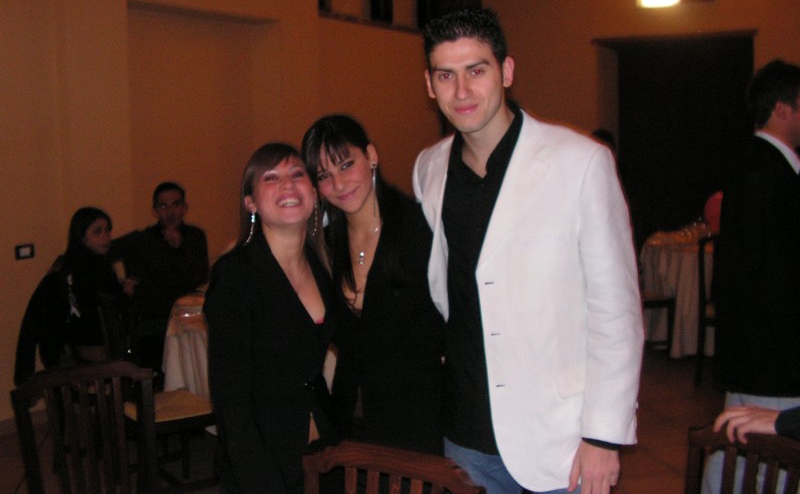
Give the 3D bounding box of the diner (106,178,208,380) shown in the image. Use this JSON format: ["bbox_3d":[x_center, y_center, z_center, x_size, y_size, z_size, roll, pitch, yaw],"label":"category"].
[{"bbox_3d":[-1.268,0.331,4.492,0.560,1.310,0.600,-2,8,-20],"label":"diner"}]

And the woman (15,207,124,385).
[{"bbox_3d":[-1.540,0.418,4.152,0.680,1.220,0.500,3,8,10],"label":"woman"}]

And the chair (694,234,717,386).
[{"bbox_3d":[2.261,0.431,5.556,0.430,0.970,0.500,5,9,28],"label":"chair"}]

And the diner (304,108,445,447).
[{"bbox_3d":[-0.052,0.536,1.943,0.440,1.660,0.310,4,9,22],"label":"diner"}]

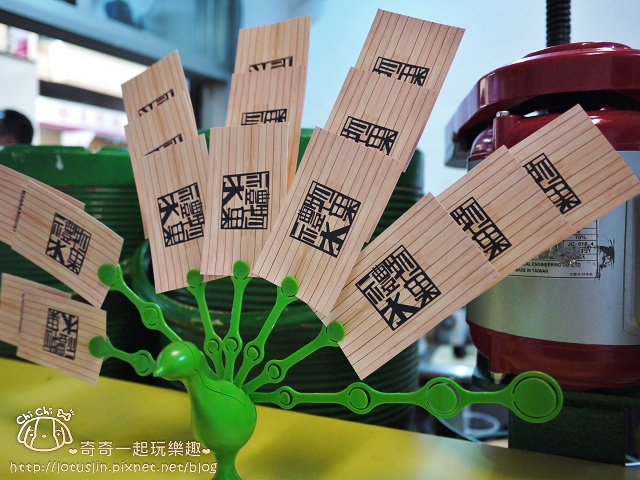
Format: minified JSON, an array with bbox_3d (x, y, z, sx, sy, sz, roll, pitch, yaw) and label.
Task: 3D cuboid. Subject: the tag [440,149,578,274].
[{"bbox_3d":[0.077,-0.001,0.277,0.090,0.054,0.002,-38,-15,15],"label":"tag"}]

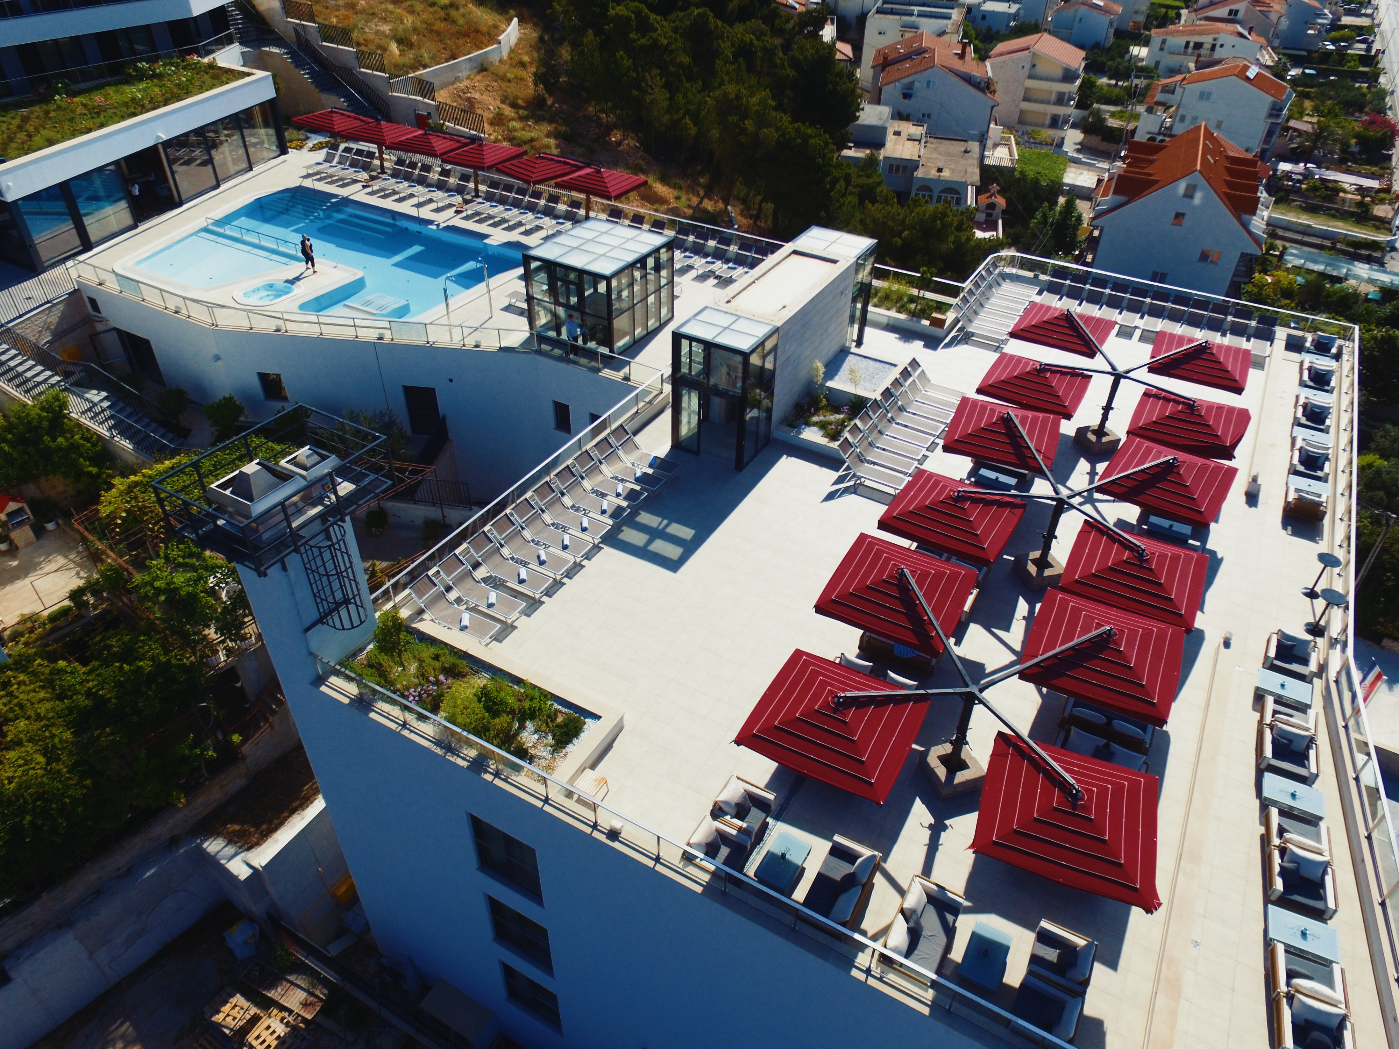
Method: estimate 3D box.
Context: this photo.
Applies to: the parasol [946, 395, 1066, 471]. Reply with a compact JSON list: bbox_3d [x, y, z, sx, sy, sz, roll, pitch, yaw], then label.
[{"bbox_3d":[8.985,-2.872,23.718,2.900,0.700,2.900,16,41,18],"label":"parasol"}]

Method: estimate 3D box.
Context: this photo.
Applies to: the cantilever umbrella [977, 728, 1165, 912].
[{"bbox_3d":[6.666,4.989,14.453,2.950,0.700,2.850,15,39,15],"label":"cantilever umbrella"}]

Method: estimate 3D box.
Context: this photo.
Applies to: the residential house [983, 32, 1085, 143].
[{"bbox_3d":[47.124,-62.655,115.730,11.800,11.500,14.000,18,43,20],"label":"residential house"}]

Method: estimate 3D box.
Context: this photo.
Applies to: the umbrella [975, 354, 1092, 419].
[{"bbox_3d":[10.476,-4.573,24.988,2.750,0.600,2.750,22,44,24],"label":"umbrella"}]

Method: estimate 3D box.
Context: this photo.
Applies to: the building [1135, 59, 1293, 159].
[{"bbox_3d":[65.676,-52.620,102.855,14.600,9.700,11.800,24,42,24],"label":"building"}]

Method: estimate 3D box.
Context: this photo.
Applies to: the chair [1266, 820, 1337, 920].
[{"bbox_3d":[11.619,6.959,15.639,0.970,0.700,0.920,15,42,17],"label":"chair"}]

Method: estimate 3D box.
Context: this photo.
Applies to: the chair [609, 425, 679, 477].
[{"bbox_3d":[-1.701,-2.180,25.272,2.200,1.000,0.670,22,41,22],"label":"chair"}]

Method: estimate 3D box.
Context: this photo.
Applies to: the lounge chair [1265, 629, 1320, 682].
[{"bbox_3d":[14.843,3.340,20.322,0.930,0.730,0.930,21,43,23],"label":"lounge chair"}]

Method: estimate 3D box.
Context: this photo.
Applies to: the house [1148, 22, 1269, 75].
[{"bbox_3d":[79.944,-74.277,127.000,15.000,8.600,10.500,18,42,20],"label":"house"}]

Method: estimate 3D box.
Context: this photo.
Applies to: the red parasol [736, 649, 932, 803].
[{"bbox_3d":[2.635,3.568,15.361,2.750,0.600,2.750,20,43,22],"label":"red parasol"}]

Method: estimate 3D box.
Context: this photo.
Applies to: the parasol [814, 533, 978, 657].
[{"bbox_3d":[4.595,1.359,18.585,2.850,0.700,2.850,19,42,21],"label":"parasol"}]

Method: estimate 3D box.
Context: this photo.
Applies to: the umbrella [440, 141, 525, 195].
[{"bbox_3d":[-11.698,-18.991,43.852,3.000,2.750,3.000,21,43,23],"label":"umbrella"}]

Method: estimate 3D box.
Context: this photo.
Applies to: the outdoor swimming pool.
[{"bbox_3d":[-17.619,-12.703,38.265,16.000,1.300,10.500,20,43,21],"label":"outdoor swimming pool"}]

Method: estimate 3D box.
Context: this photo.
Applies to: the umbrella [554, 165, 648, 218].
[{"bbox_3d":[-4.860,-16.289,40.530,3.400,3.000,3.400,23,42,23],"label":"umbrella"}]

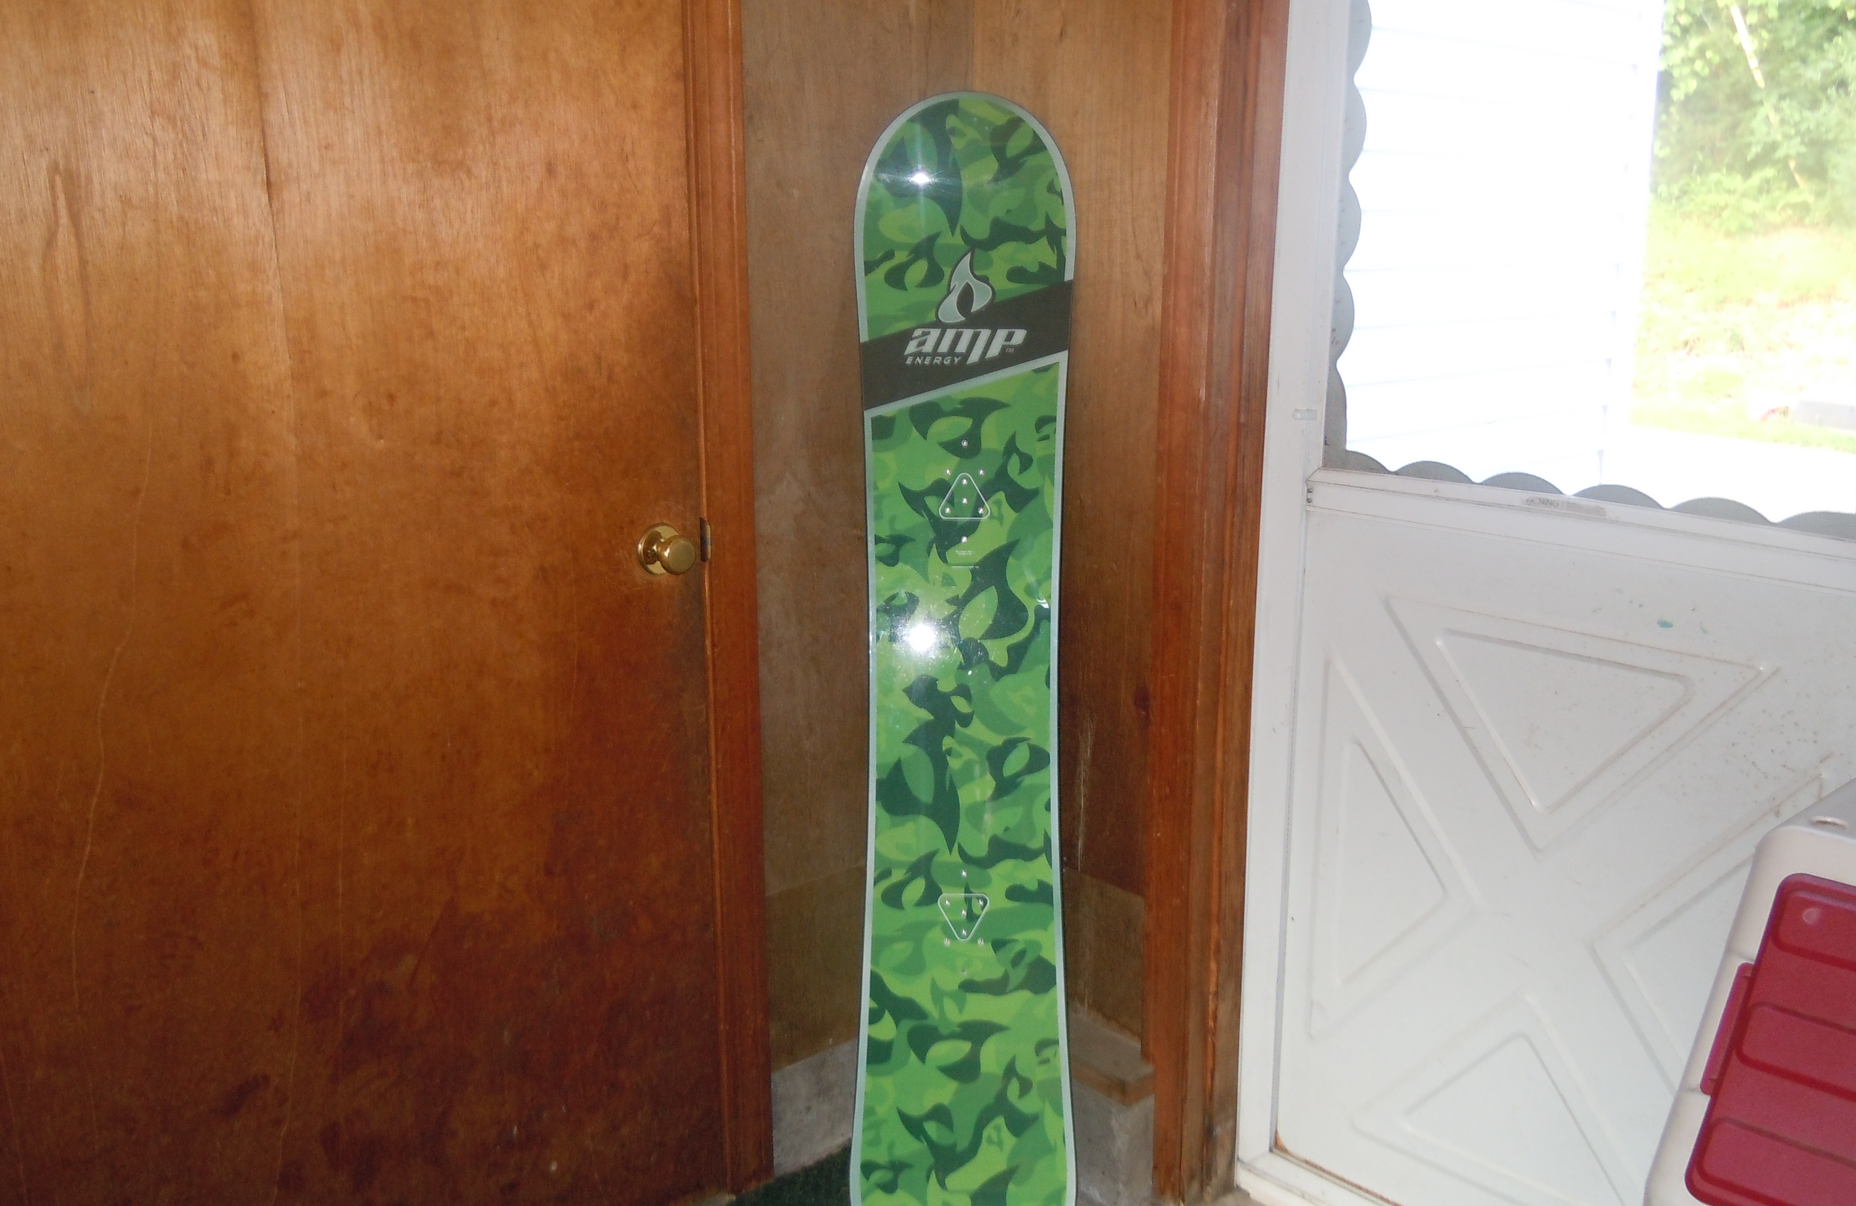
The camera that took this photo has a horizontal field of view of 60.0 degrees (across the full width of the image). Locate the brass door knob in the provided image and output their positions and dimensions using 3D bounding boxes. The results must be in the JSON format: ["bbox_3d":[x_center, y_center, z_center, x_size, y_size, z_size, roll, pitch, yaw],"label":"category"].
[{"bbox_3d":[-0.315,-0.061,1.980,0.065,0.065,0.056,-12,18,-41],"label":"brass door knob"}]

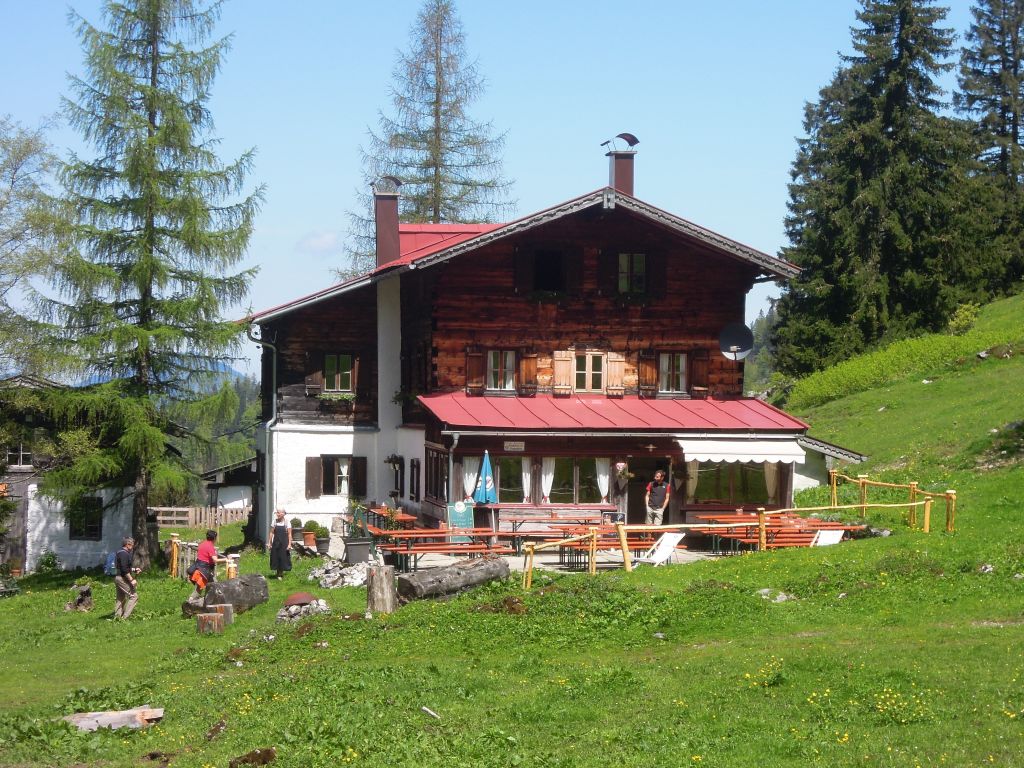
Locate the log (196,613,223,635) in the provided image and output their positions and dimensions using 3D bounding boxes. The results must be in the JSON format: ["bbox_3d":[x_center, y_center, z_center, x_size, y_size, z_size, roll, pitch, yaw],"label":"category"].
[{"bbox_3d":[-5.820,4.633,57.100,0.520,0.380,0.520,0,0,-9],"label":"log"}]

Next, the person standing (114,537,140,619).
[{"bbox_3d":[-7.877,3.974,60.600,0.550,1.690,0.520,0,1,-8],"label":"person standing"}]

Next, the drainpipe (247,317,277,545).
[{"bbox_3d":[-5.730,1.121,67.670,0.600,5.078,0.400,0,1,-14],"label":"drainpipe"}]

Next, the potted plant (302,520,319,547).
[{"bbox_3d":[-4.437,3.300,65.300,0.360,0.580,0.360,0,1,-10],"label":"potted plant"}]

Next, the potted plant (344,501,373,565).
[{"bbox_3d":[-3.025,2.927,58.300,0.540,1.260,0.520,0,0,-9],"label":"potted plant"}]

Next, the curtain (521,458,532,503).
[{"bbox_3d":[0.321,2.092,64.181,0.214,0.994,0.090,0,1,-14],"label":"curtain"}]

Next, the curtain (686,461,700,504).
[{"bbox_3d":[3.990,2.154,65.097,0.272,0.995,0.090,0,1,-14],"label":"curtain"}]

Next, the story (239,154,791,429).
[{"bbox_3d":[-0.221,-1.978,70.025,11.743,6.034,9.500,0,1,-10],"label":"story"}]

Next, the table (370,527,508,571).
[{"bbox_3d":[-1.354,3.187,56.800,2.400,0.780,1.300,0,1,-14],"label":"table"}]

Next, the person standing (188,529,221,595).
[{"bbox_3d":[-6.662,3.923,64.300,0.650,1.580,0.550,0,1,-32],"label":"person standing"}]

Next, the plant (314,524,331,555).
[{"bbox_3d":[-4.063,3.350,63.600,0.330,0.620,0.330,0,1,-10],"label":"plant"}]

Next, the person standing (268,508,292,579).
[{"bbox_3d":[-5.345,3.694,68.300,0.550,1.650,0.380,0,1,2],"label":"person standing"}]

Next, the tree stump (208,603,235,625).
[{"bbox_3d":[-5.755,4.550,58.400,0.540,0.380,0.520,0,0,-9],"label":"tree stump"}]

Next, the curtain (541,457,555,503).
[{"bbox_3d":[0.763,2.075,63.600,0.310,0.950,0.100,0,1,-10],"label":"curtain"}]

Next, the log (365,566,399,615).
[{"bbox_3d":[-2.285,3.626,52.200,0.550,0.850,0.550,0,0,-9],"label":"log"}]

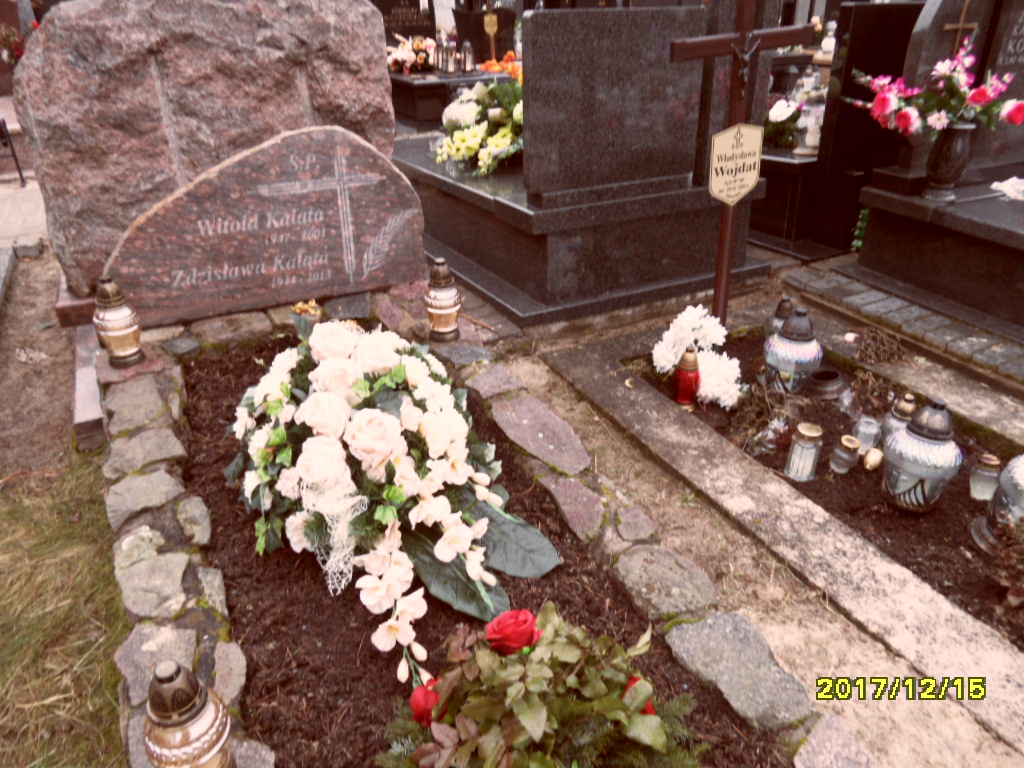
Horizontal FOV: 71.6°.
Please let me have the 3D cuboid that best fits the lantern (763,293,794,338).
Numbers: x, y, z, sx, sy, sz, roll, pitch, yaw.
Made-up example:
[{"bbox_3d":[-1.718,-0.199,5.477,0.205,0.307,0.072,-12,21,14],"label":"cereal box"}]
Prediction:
[{"bbox_3d":[1.035,-0.241,2.708,0.100,0.220,0.100,-13,26,-19],"label":"lantern"}]

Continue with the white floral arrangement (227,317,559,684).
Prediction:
[{"bbox_3d":[-0.392,0.159,1.775,0.660,0.360,1.150,-13,26,-19],"label":"white floral arrangement"}]

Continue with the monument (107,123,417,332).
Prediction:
[{"bbox_3d":[-1.067,-0.691,3.061,1.360,0.730,0.100,-13,26,-19],"label":"monument"}]

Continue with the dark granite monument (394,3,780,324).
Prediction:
[{"bbox_3d":[0.019,-1.286,3.623,1.191,1.095,2.496,-14,28,-22],"label":"dark granite monument"}]

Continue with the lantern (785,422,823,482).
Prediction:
[{"bbox_3d":[0.776,0.181,1.896,0.087,0.160,0.087,-13,26,-19],"label":"lantern"}]

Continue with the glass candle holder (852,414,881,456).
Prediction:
[{"bbox_3d":[0.930,0.129,1.846,0.065,0.095,0.065,-14,28,-22],"label":"glass candle holder"}]

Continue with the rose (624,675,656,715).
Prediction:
[{"bbox_3d":[0.186,0.450,1.030,0.065,0.065,0.065,-13,26,-19],"label":"rose"}]

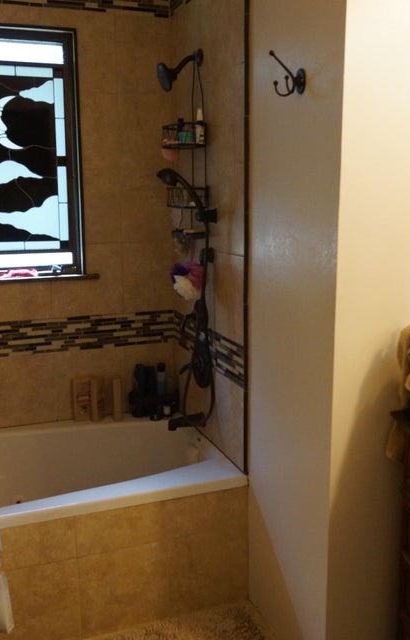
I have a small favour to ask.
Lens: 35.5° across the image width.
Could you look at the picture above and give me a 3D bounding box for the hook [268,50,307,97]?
[{"bbox_3d":[0.222,-0.671,1.751,0.095,0.117,0.072,-4,10,-20],"label":"hook"}]

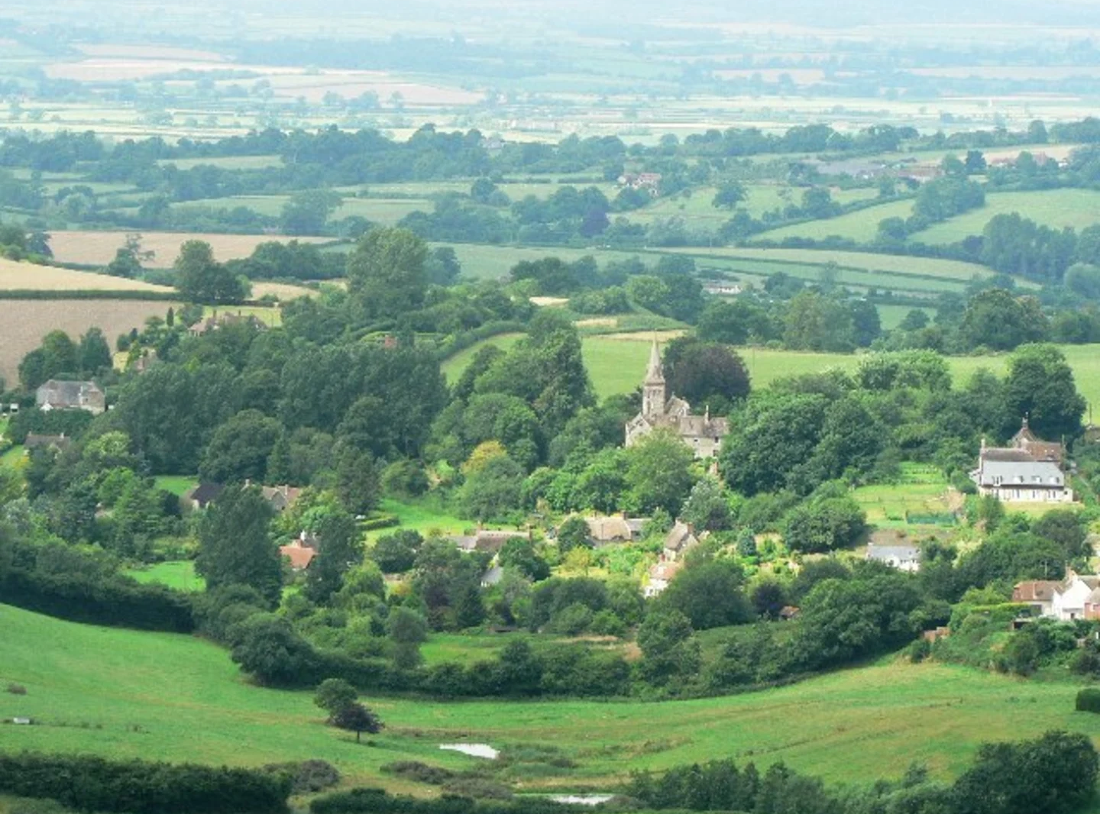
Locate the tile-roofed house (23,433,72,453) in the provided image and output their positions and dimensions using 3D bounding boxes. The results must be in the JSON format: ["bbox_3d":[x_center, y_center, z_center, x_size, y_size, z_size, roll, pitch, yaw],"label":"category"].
[{"bbox_3d":[-113.320,8.850,1646.080,11.000,6.300,6.500,1,4,15],"label":"tile-roofed house"}]

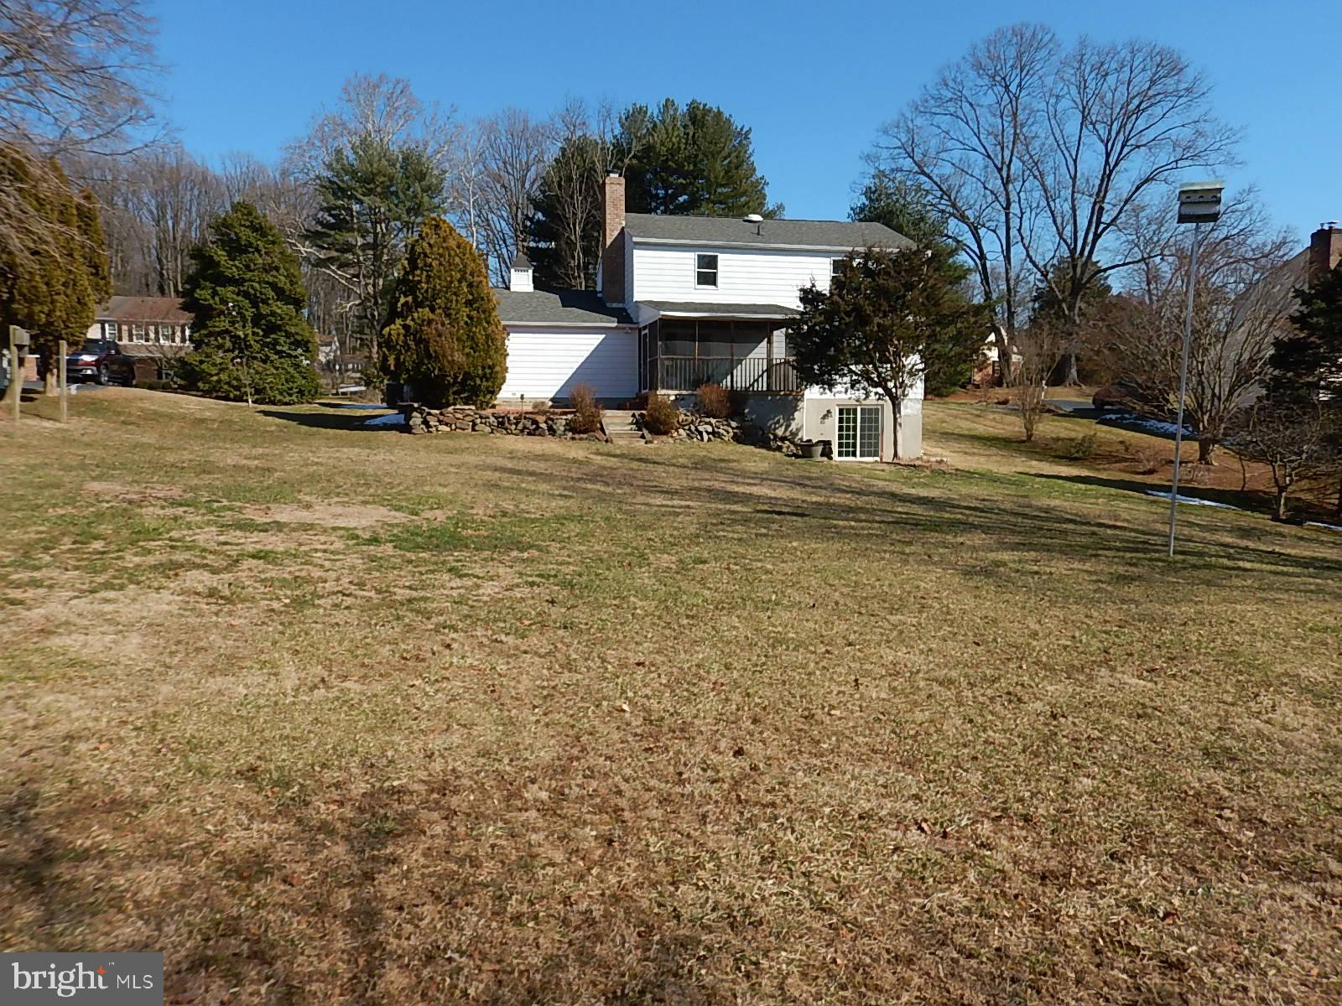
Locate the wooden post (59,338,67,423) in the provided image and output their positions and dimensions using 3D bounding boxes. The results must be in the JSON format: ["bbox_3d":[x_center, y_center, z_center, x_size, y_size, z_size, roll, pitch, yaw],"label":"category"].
[{"bbox_3d":[-10.562,-2.111,16.176,0.107,1.429,0.110,-3,6,-33],"label":"wooden post"}]

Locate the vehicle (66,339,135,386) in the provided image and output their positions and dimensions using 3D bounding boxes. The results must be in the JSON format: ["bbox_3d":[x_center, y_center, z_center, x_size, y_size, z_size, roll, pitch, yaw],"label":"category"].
[{"bbox_3d":[-24.826,-5.996,39.843,1.980,1.920,5.500,-2,6,-17],"label":"vehicle"}]

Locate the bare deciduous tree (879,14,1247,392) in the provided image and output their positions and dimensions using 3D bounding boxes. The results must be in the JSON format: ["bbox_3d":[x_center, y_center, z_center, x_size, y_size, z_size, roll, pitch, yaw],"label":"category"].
[{"bbox_3d":[24.168,-18.426,58.465,21.435,22.266,18.000,2,6,22],"label":"bare deciduous tree"}]

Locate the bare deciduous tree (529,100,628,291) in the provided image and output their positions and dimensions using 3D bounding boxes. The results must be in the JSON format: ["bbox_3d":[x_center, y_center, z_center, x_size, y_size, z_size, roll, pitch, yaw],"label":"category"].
[{"bbox_3d":[-5.026,-13.638,50.987,5.488,16.445,5.488,0,5,-5],"label":"bare deciduous tree"}]

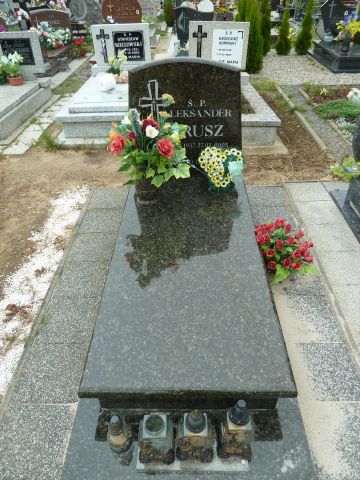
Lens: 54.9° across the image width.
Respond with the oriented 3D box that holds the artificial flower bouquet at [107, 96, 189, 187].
[{"bbox_3d":[-0.179,-0.625,2.172,0.460,0.490,0.400,0,40,1],"label":"artificial flower bouquet"}]

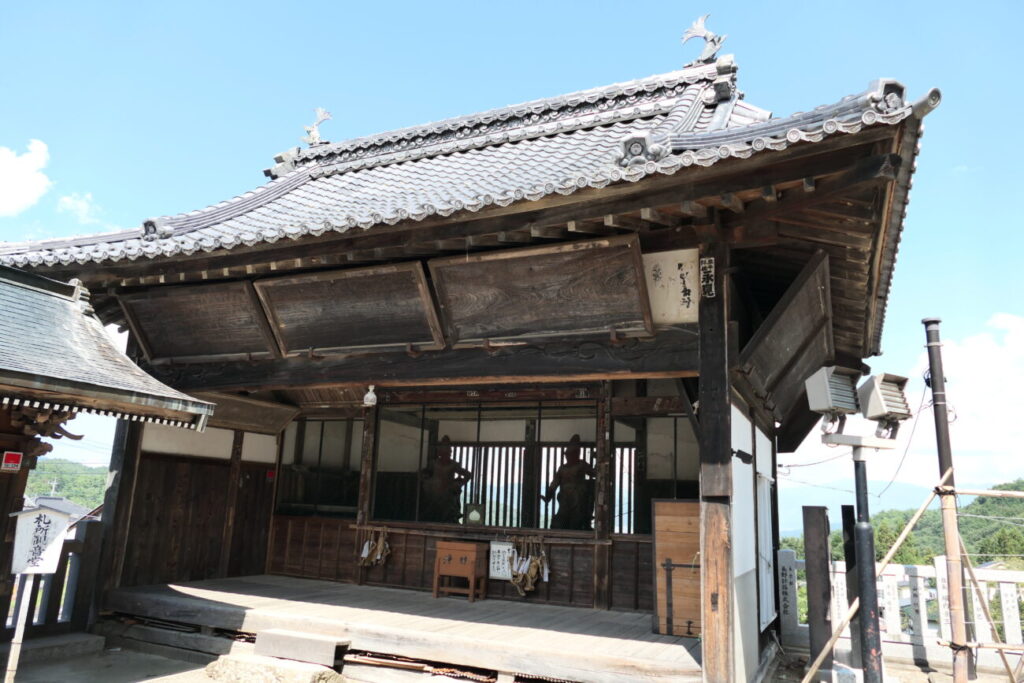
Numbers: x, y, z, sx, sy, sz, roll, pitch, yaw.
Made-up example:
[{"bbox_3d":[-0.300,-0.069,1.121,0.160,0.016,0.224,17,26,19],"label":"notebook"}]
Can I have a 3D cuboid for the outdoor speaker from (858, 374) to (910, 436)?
[{"bbox_3d":[2.885,0.495,5.500,0.270,0.430,0.250,9,-26,-28],"label":"outdoor speaker"}]

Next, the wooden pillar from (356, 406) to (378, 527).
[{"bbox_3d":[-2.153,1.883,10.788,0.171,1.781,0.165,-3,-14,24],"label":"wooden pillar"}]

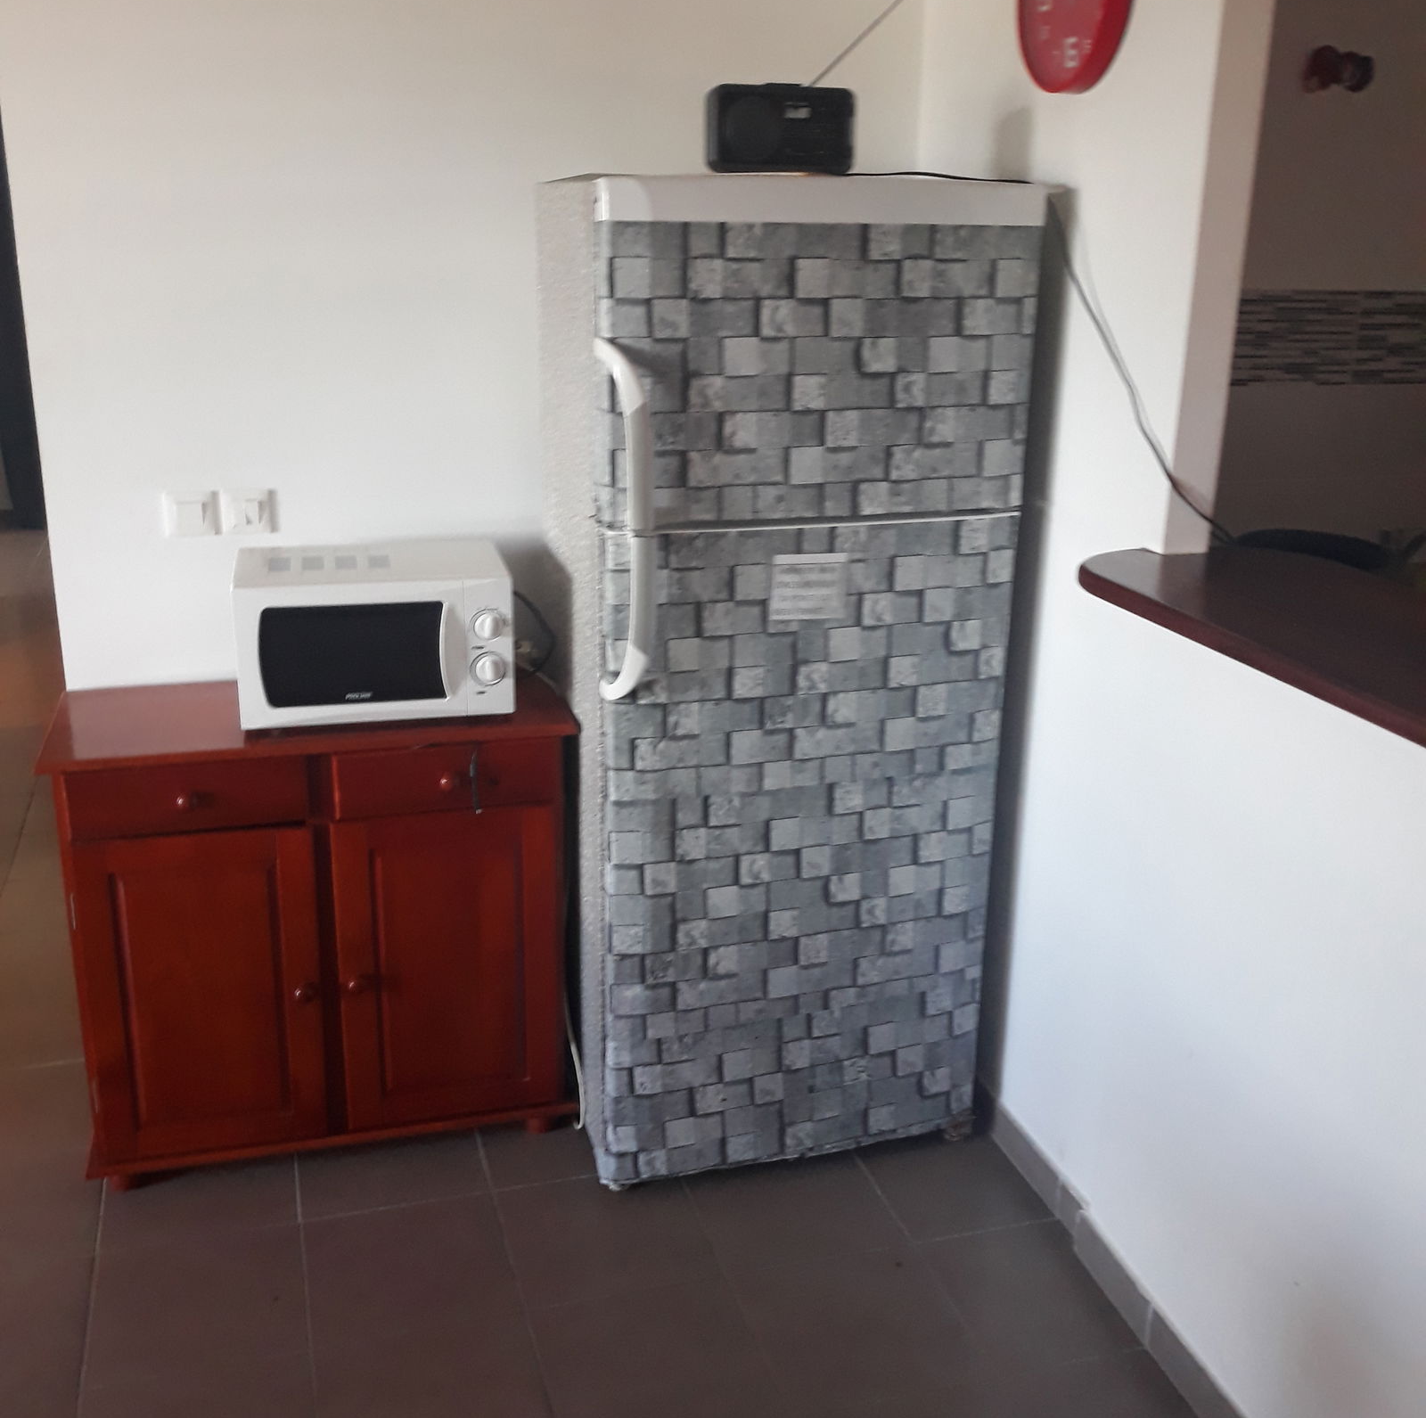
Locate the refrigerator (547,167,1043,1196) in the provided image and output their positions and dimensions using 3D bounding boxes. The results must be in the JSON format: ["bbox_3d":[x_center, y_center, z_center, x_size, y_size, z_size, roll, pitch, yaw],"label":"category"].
[{"bbox_3d":[0.086,-0.054,2.734,0.712,1.711,0.625,-4,17,-16],"label":"refrigerator"}]

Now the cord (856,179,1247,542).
[{"bbox_3d":[0.468,-0.532,2.232,0.406,0.512,0.588,-4,17,-16],"label":"cord"}]

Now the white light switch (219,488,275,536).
[{"bbox_3d":[-0.855,-0.361,2.737,0.098,0.087,0.018,-4,17,-16],"label":"white light switch"}]

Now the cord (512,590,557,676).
[{"bbox_3d":[-0.375,-0.141,2.826,0.095,0.175,0.191,-4,17,-16],"label":"cord"}]

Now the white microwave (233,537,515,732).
[{"bbox_3d":[-0.612,-0.135,2.658,0.456,0.259,0.366,-4,17,-16],"label":"white microwave"}]

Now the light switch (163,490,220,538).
[{"bbox_3d":[-0.953,-0.354,2.709,0.095,0.084,0.018,-4,17,-16],"label":"light switch"}]

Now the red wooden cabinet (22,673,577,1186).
[{"bbox_3d":[-0.722,0.386,2.777,0.878,0.812,0.442,-4,17,-16],"label":"red wooden cabinet"}]

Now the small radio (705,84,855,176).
[{"bbox_3d":[0.101,-0.885,2.284,0.231,0.140,0.075,-4,17,-16],"label":"small radio"}]

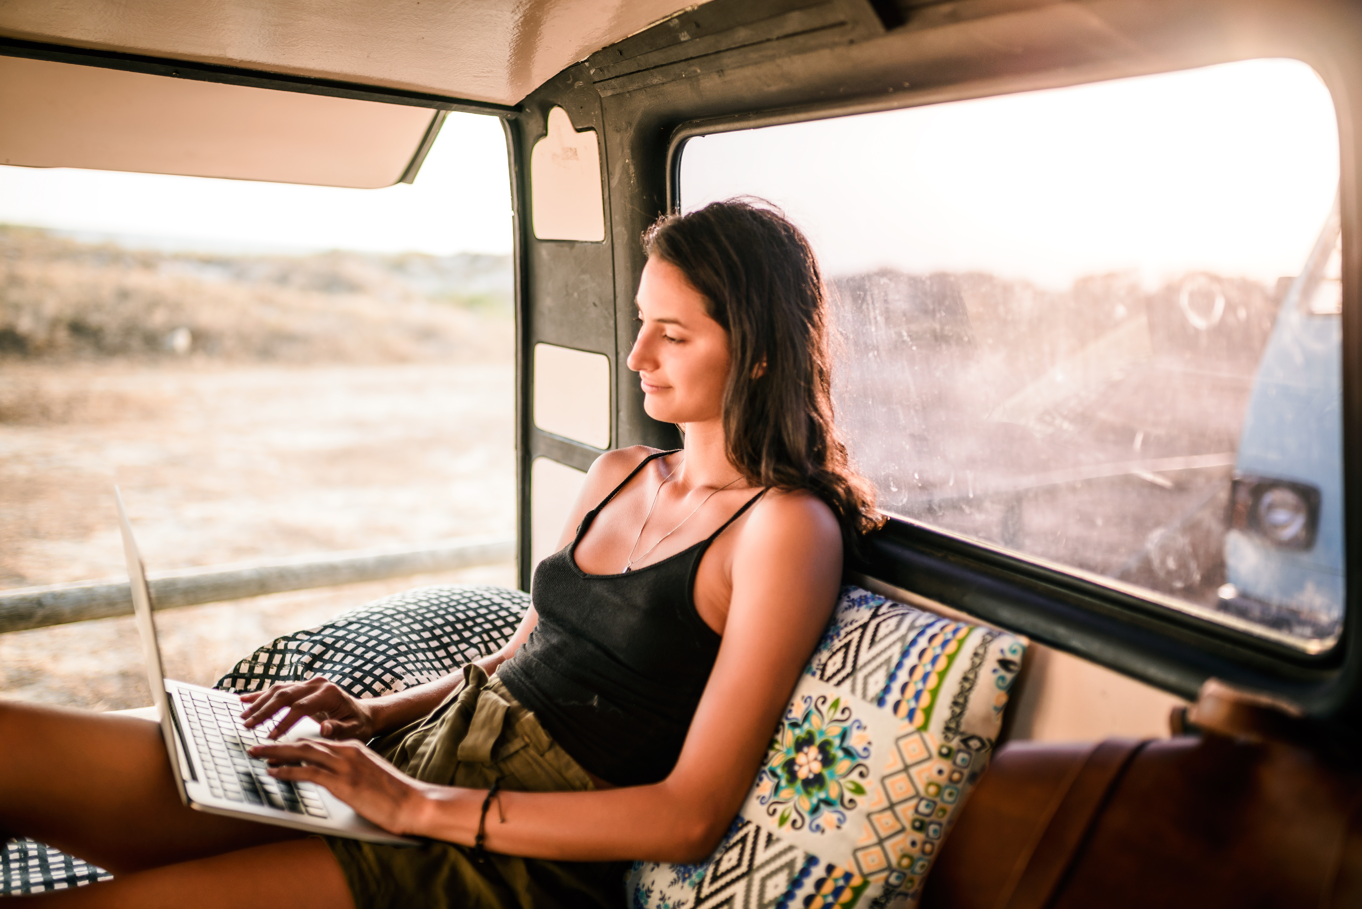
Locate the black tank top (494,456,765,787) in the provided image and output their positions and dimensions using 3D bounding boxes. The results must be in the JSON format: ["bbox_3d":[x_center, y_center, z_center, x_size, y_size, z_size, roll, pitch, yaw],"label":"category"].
[{"bbox_3d":[-0.014,0.155,1.375,0.235,0.370,0.300,27,-6,-34],"label":"black tank top"}]

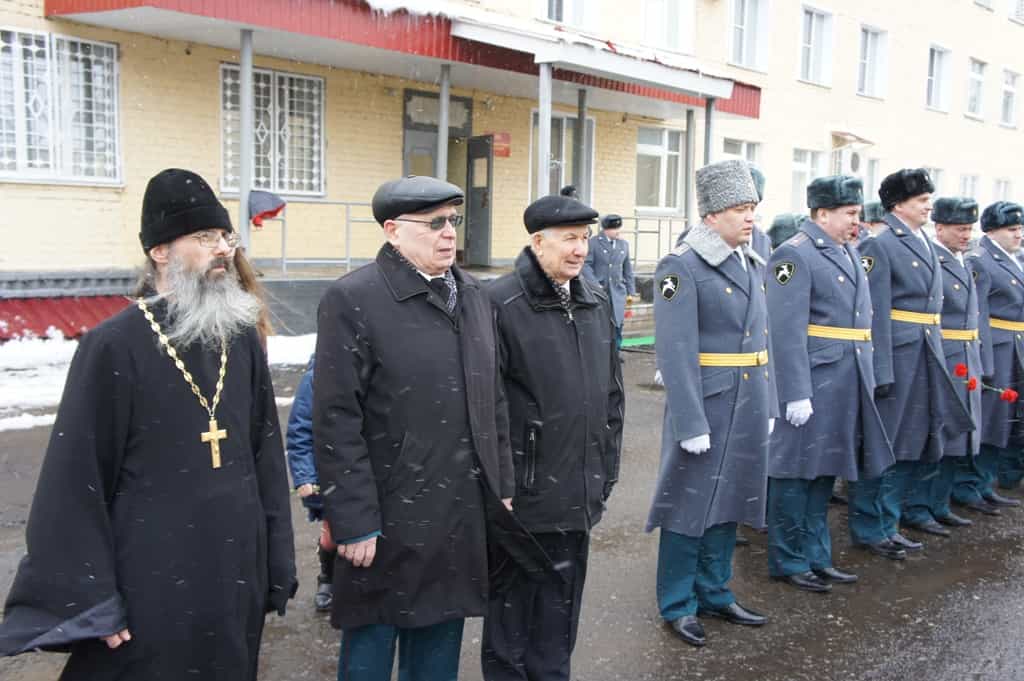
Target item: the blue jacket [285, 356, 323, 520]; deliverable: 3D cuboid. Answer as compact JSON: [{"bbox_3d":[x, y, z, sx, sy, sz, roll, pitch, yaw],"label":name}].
[{"bbox_3d":[-0.721,0.372,4.228,0.320,0.660,0.420,6,7,40],"label":"blue jacket"}]

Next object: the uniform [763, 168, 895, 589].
[{"bbox_3d":[1.418,0.190,4.634,0.440,1.830,0.560,6,7,38],"label":"uniform"}]

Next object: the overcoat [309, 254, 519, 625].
[{"bbox_3d":[-0.279,0.255,2.839,0.420,1.040,0.580,6,8,42],"label":"overcoat"}]

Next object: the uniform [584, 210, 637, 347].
[{"bbox_3d":[1.186,-0.608,12.196,0.600,1.830,0.420,0,6,-15],"label":"uniform"}]

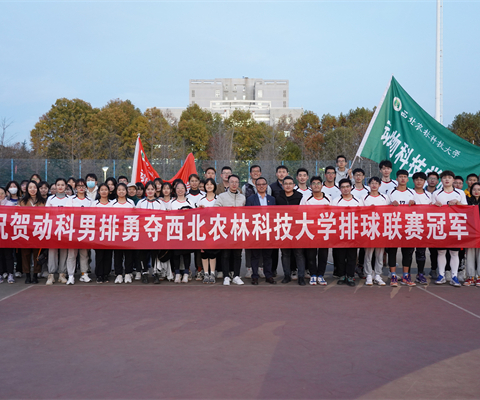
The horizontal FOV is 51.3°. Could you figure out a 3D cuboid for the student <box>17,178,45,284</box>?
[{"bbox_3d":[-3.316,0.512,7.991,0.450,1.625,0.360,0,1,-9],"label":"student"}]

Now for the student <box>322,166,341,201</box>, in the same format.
[{"bbox_3d":[1.546,0.380,8.450,0.480,1.893,0.330,0,0,3],"label":"student"}]

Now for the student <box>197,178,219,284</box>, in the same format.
[{"bbox_3d":[-0.516,0.497,8.128,0.450,1.683,0.380,0,1,0],"label":"student"}]

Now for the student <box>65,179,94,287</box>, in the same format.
[{"bbox_3d":[-2.571,0.496,7.990,0.480,1.663,0.380,0,1,-3],"label":"student"}]

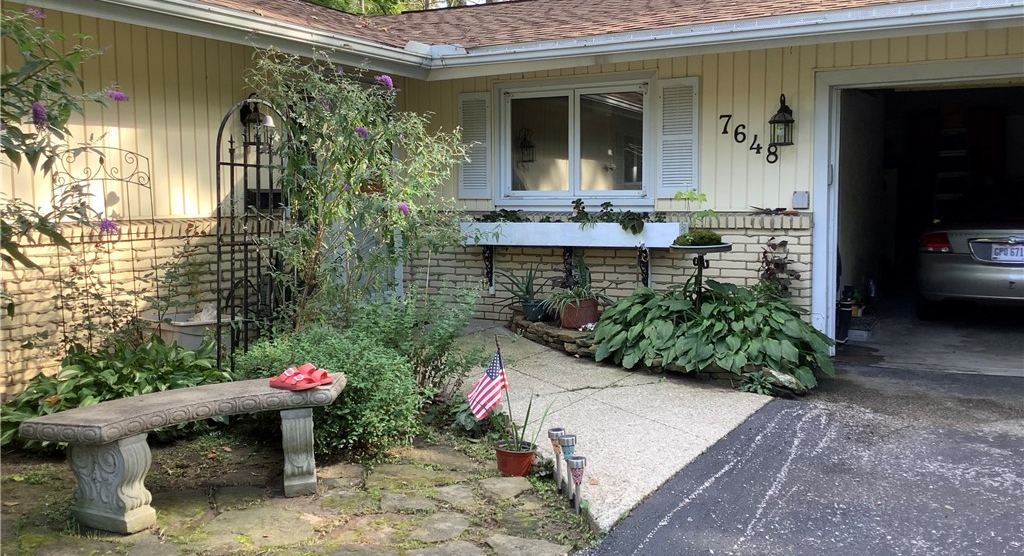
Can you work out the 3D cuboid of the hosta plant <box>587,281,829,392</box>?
[{"bbox_3d":[1.428,0.317,6.503,1.720,0.580,1.220,2,6,29],"label":"hosta plant"}]

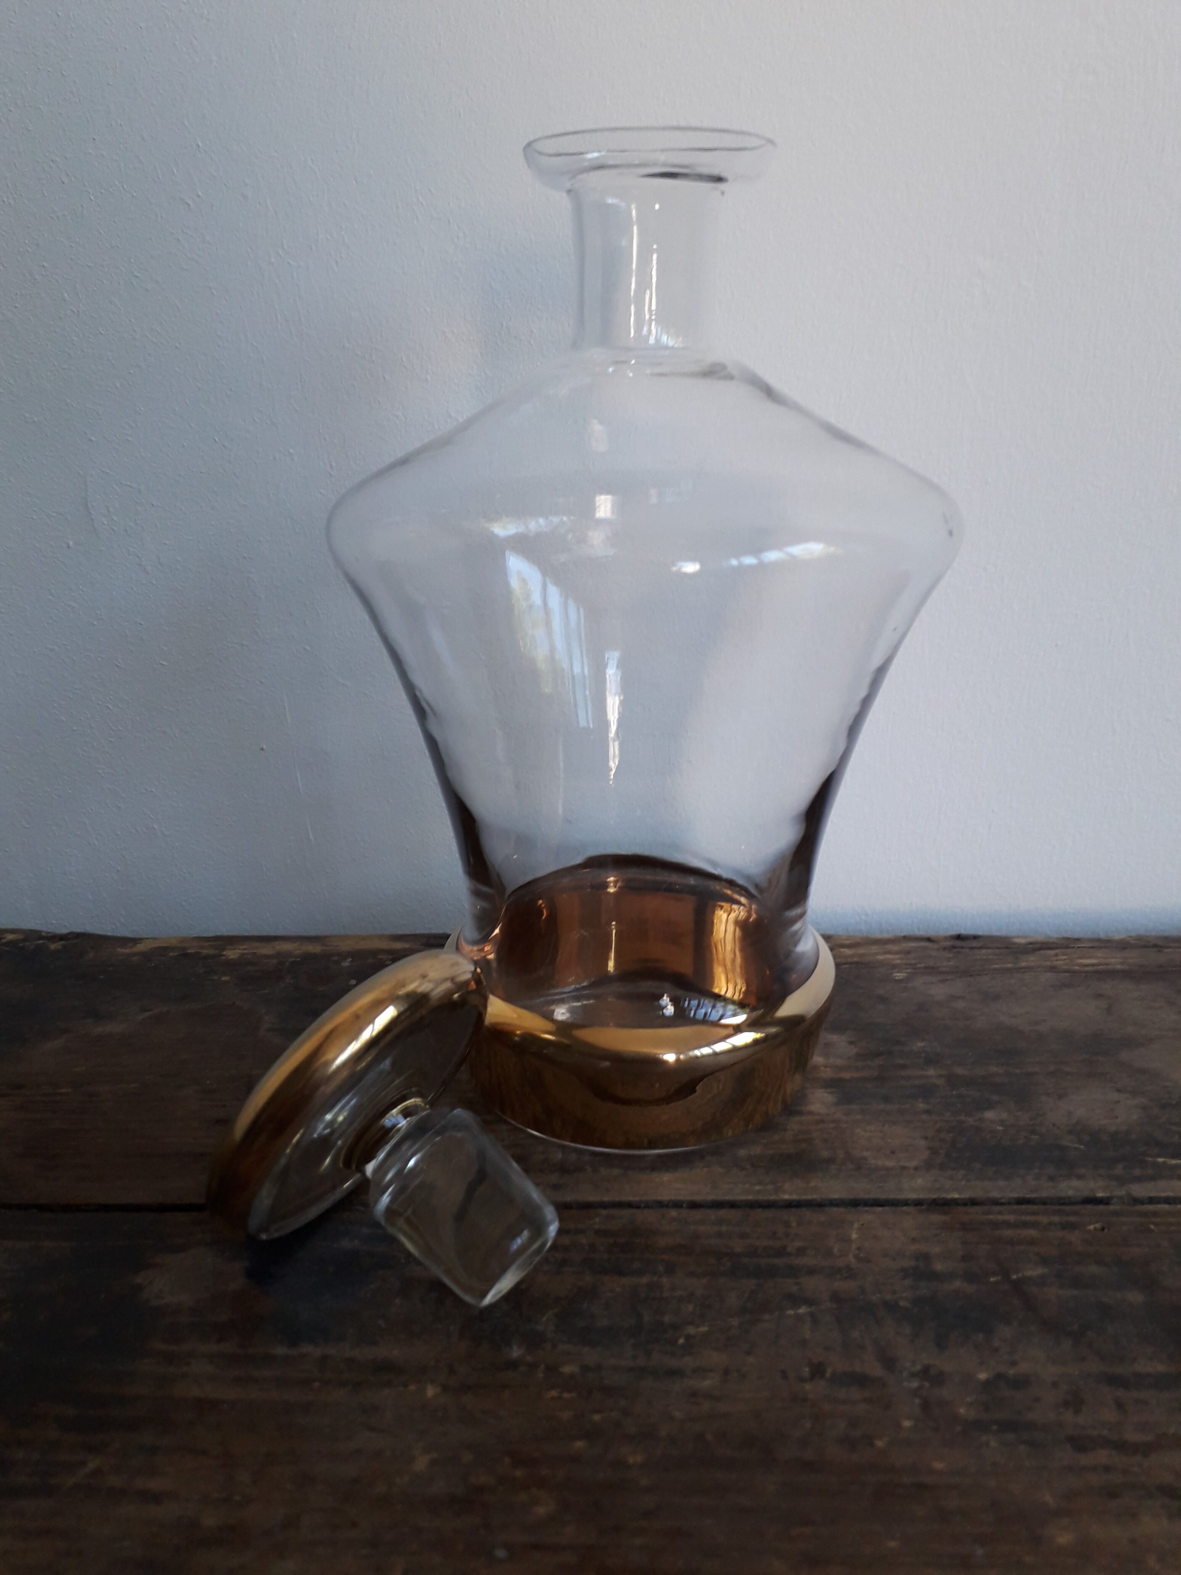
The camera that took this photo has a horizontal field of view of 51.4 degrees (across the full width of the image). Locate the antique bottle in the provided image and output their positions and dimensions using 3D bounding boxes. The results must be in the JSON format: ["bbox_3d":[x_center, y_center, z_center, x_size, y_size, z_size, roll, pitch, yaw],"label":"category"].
[{"bbox_3d":[0.013,-0.035,0.316,0.152,0.231,0.152,0,18,0],"label":"antique bottle"}]

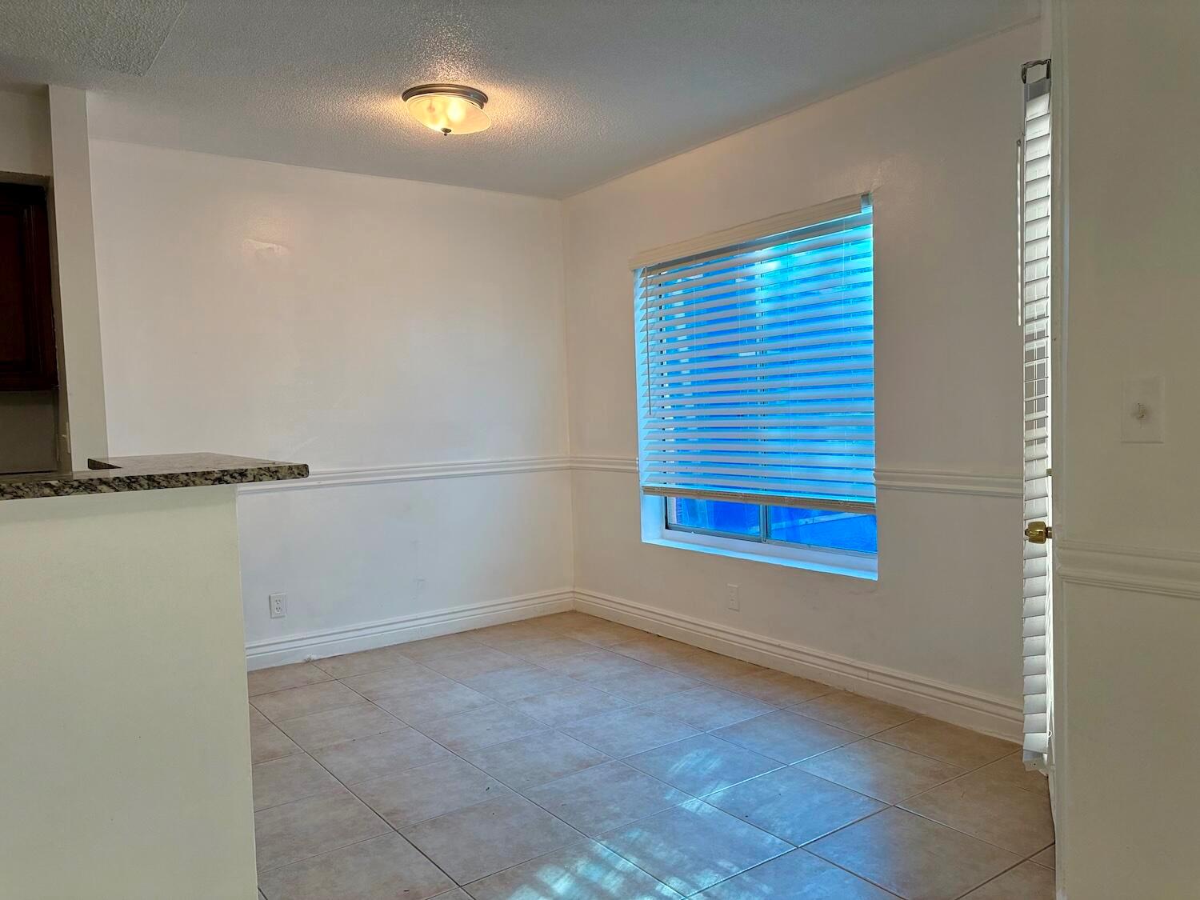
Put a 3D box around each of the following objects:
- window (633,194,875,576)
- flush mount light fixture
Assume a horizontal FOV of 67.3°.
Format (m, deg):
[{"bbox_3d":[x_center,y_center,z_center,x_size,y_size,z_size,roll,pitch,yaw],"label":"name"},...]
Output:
[{"bbox_3d":[0.699,-0.258,4.192,0.140,1.520,1.510,-4,3,-35],"label":"window"},{"bbox_3d":[-0.602,-1.305,3.529,0.334,0.143,0.334,-2,3,0],"label":"flush mount light fixture"}]

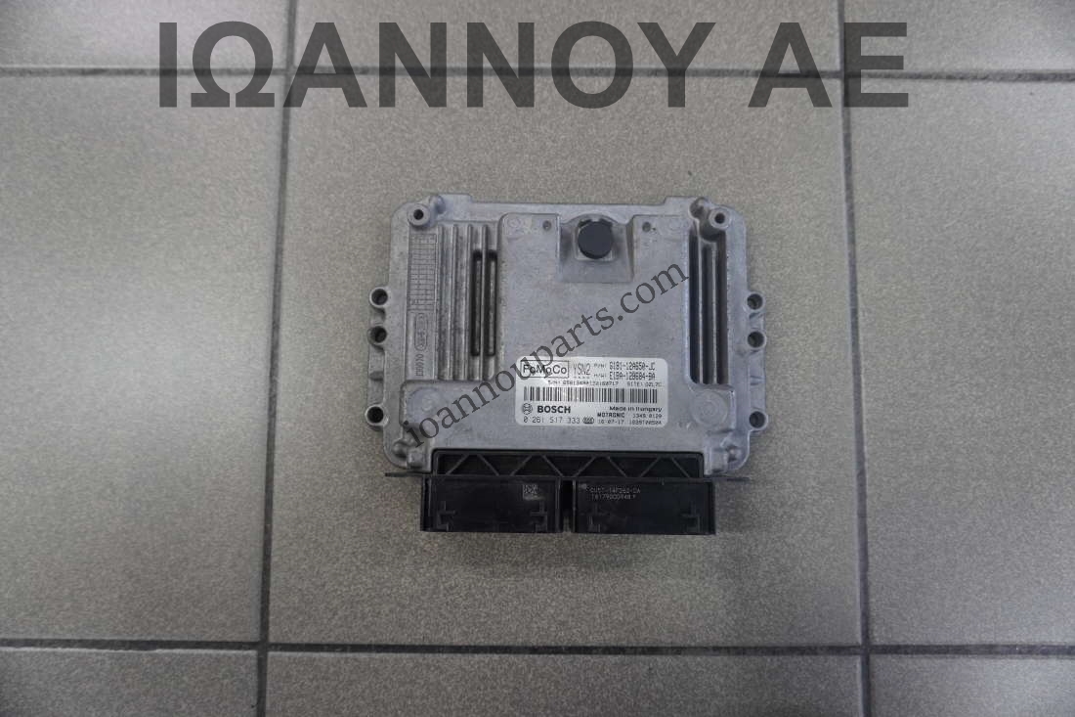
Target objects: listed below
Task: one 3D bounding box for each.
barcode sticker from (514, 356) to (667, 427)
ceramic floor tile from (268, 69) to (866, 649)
[{"bbox_3d":[0.026,0.016,0.343,0.073,0.001,0.033,1,85,0],"label":"barcode sticker"},{"bbox_3d":[0.015,-0.004,0.382,0.300,0.009,0.300,0,85,0],"label":"ceramic floor tile"}]

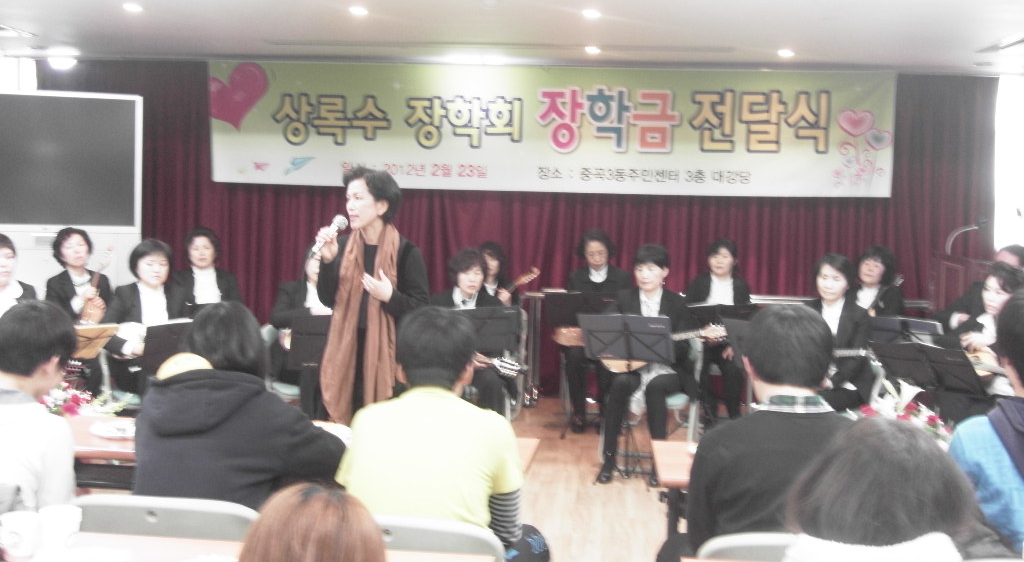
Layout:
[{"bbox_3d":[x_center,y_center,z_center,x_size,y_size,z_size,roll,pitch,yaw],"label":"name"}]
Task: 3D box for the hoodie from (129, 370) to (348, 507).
[{"bbox_3d":[-0.749,0.545,2.900,0.540,0.600,0.480,2,6,7],"label":"hoodie"}]

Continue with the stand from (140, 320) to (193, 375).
[{"bbox_3d":[-1.566,0.638,4.950,0.480,0.920,0.400,-1,6,-27],"label":"stand"}]

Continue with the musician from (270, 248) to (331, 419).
[{"bbox_3d":[-1.101,0.397,5.611,0.490,1.200,0.680,0,5,-12],"label":"musician"}]

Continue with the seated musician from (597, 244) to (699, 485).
[{"bbox_3d":[0.742,0.420,5.633,0.480,1.230,0.680,3,5,18],"label":"seated musician"}]

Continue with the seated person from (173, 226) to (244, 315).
[{"bbox_3d":[-1.989,0.267,6.698,0.470,1.240,0.700,-1,7,-16],"label":"seated person"}]

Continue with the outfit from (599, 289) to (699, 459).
[{"bbox_3d":[0.756,0.499,5.703,0.550,0.880,0.650,2,5,10],"label":"outfit"}]

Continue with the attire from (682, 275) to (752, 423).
[{"bbox_3d":[1.366,0.453,6.850,0.470,1.000,0.680,2,6,3],"label":"attire"}]

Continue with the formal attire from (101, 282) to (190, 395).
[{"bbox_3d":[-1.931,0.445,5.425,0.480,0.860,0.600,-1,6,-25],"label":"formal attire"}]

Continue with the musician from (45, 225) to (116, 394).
[{"bbox_3d":[-2.566,0.308,6.082,0.520,1.230,0.720,-1,5,-20],"label":"musician"}]

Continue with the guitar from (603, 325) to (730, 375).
[{"bbox_3d":[0.809,0.318,5.530,0.672,0.220,0.110,-11,-16,9],"label":"guitar"}]

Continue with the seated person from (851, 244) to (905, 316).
[{"bbox_3d":[2.178,0.410,6.240,0.520,1.230,0.720,4,6,27],"label":"seated person"}]

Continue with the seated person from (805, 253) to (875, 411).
[{"bbox_3d":[1.687,0.476,5.374,0.480,1.220,0.680,4,6,23],"label":"seated person"}]

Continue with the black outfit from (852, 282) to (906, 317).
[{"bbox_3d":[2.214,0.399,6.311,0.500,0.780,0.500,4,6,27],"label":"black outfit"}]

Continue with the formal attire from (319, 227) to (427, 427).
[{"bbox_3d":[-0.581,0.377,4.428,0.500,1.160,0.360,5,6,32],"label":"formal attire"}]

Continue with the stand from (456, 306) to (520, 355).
[{"bbox_3d":[-0.203,0.612,5.450,0.500,0.940,0.400,2,6,3],"label":"stand"}]

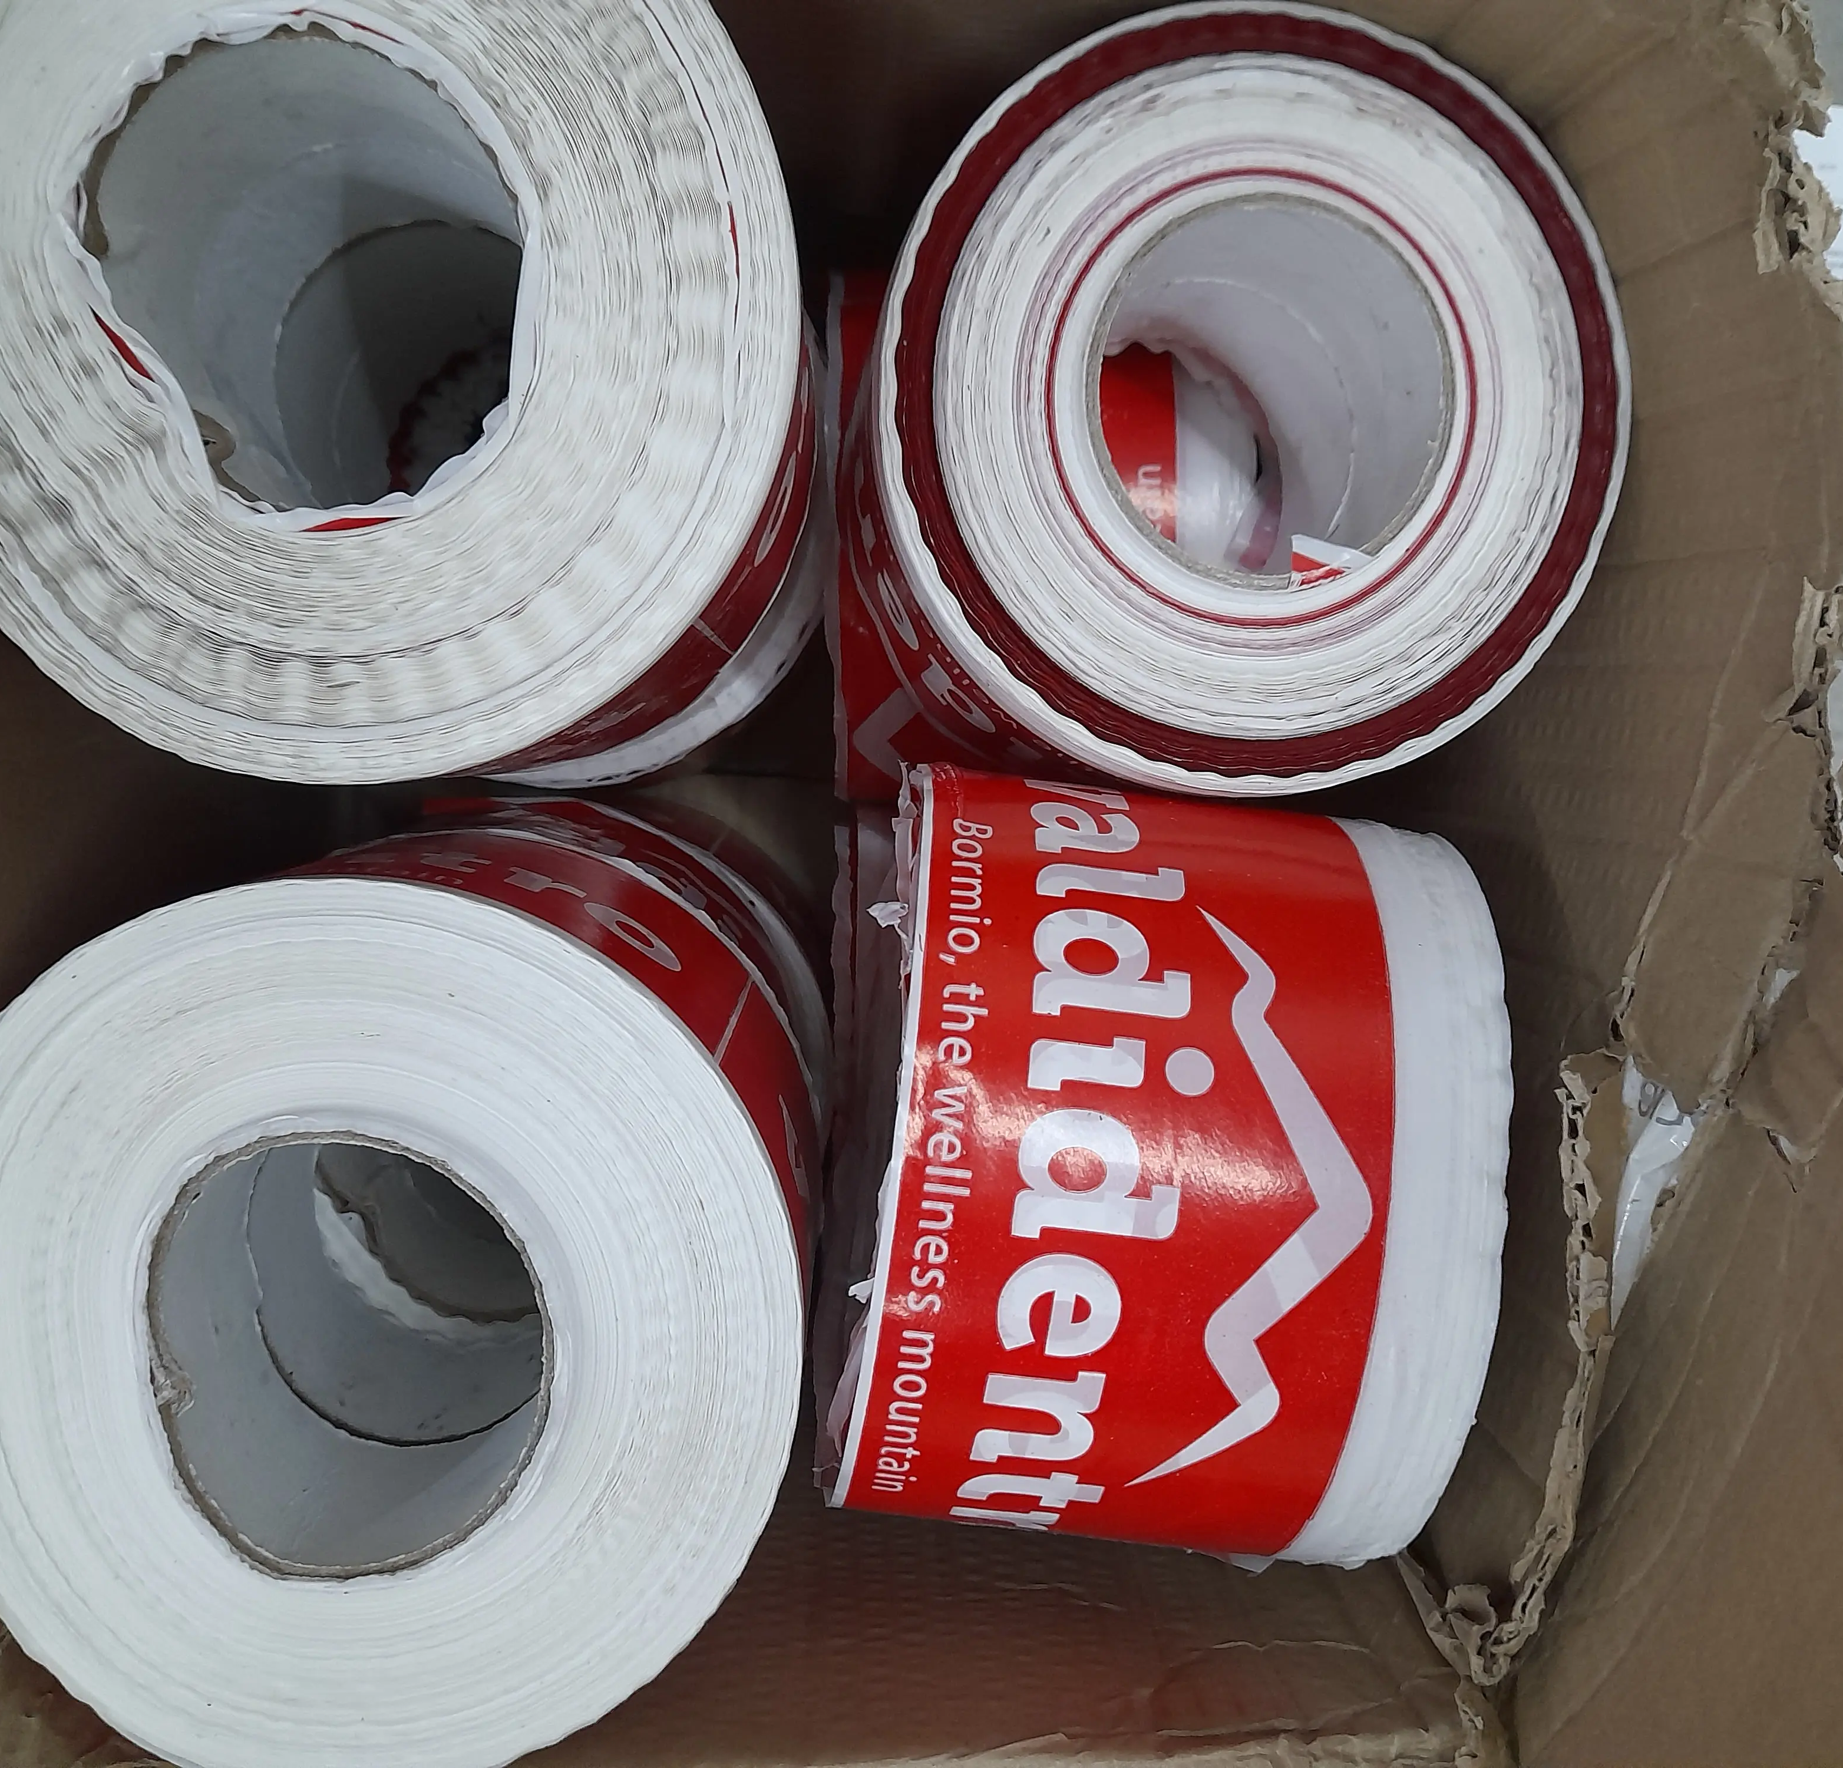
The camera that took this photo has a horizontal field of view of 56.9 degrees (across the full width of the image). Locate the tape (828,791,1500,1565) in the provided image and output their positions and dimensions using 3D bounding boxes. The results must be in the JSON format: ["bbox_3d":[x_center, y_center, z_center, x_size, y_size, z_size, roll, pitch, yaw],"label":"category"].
[{"bbox_3d":[0.045,0.061,0.384,0.113,0.163,0.163,7,93,-3],"label":"tape"}]

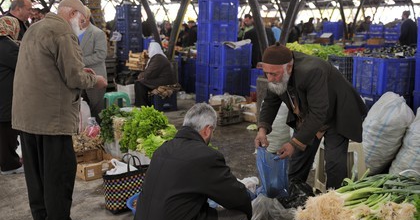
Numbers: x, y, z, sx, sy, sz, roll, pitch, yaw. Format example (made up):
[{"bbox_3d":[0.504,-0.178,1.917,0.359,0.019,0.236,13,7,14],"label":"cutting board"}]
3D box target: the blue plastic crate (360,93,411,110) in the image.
[{"bbox_3d":[1.925,-0.017,4.918,0.570,0.380,0.385,-6,13,-30],"label":"blue plastic crate"}]

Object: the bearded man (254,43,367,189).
[{"bbox_3d":[0.779,0.145,3.390,0.900,1.300,0.580,-8,14,-36],"label":"bearded man"}]

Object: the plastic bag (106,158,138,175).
[{"bbox_3d":[-0.715,0.469,3.584,0.270,0.170,0.180,4,12,20],"label":"plastic bag"}]

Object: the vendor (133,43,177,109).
[{"bbox_3d":[-0.924,-0.592,7.477,0.670,1.150,0.480,3,11,14],"label":"vendor"}]

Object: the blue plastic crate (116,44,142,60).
[{"bbox_3d":[-1.687,-1.174,9.326,0.350,0.310,0.430,8,13,32],"label":"blue plastic crate"}]

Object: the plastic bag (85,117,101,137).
[{"bbox_3d":[-1.219,0.182,4.618,0.170,0.200,0.160,0,11,0],"label":"plastic bag"}]

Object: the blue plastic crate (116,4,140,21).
[{"bbox_3d":[-2.124,-2.546,11.611,0.375,0.365,0.555,6,12,27],"label":"blue plastic crate"}]

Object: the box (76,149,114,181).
[{"bbox_3d":[-1.095,0.538,4.280,0.330,0.160,0.260,-8,14,-37],"label":"box"}]

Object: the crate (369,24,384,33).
[{"bbox_3d":[5.105,-2.484,13.575,0.440,0.220,0.360,5,12,25],"label":"crate"}]

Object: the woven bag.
[{"bbox_3d":[-0.631,0.569,3.544,0.390,0.390,0.180,-8,14,-37],"label":"woven bag"}]

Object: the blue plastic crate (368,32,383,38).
[{"bbox_3d":[5.882,-2.603,15.684,0.460,0.270,0.360,4,12,17],"label":"blue plastic crate"}]

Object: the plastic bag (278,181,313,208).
[{"bbox_3d":[0.710,0.682,3.664,0.310,0.140,0.270,5,12,21],"label":"plastic bag"}]

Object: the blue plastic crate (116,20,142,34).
[{"bbox_3d":[-2.124,-2.193,11.678,0.375,0.365,0.555,6,12,27],"label":"blue plastic crate"}]

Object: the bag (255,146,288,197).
[{"bbox_3d":[0.523,0.521,3.696,0.260,0.420,0.170,2,11,10],"label":"bag"}]

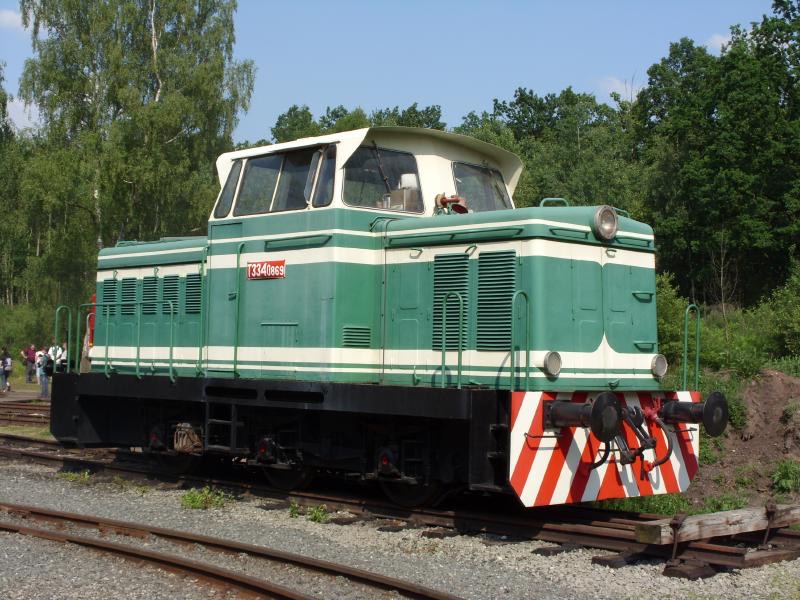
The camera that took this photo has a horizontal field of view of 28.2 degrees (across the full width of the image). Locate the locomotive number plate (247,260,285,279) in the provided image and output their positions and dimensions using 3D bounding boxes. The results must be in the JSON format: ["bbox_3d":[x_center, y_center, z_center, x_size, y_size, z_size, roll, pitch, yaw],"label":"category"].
[{"bbox_3d":[-1.501,-0.336,17.823,0.020,0.195,0.675,3,-3,-43],"label":"locomotive number plate"}]

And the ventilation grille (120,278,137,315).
[{"bbox_3d":[-3.514,-0.041,20.696,0.040,0.470,0.335,3,-3,-43],"label":"ventilation grille"}]

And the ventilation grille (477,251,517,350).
[{"bbox_3d":[0.961,0.012,15.928,0.040,0.985,0.495,3,-3,-43],"label":"ventilation grille"}]

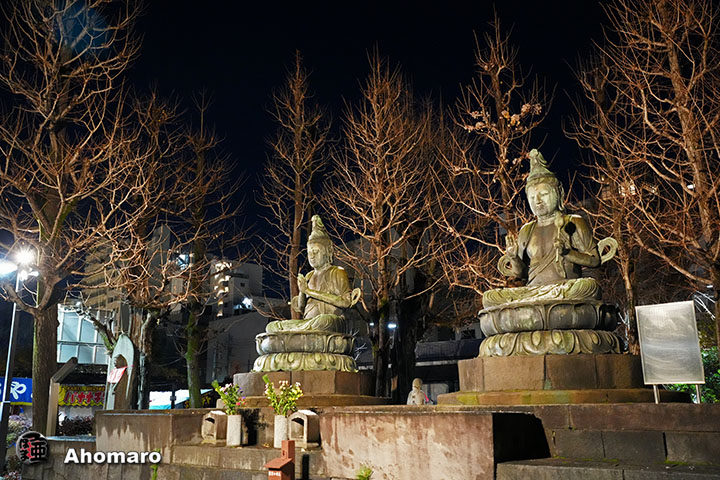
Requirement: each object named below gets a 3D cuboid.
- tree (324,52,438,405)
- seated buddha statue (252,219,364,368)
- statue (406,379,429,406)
[{"bbox_3d":[0.656,-0.102,17.792,3.200,11.800,3.200,-1,-15,0],"label":"tree"},{"bbox_3d":[-1.117,1.158,13.918,2.250,3.600,2.200,-12,-19,38],"label":"seated buddha statue"},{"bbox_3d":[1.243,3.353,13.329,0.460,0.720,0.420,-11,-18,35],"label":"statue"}]

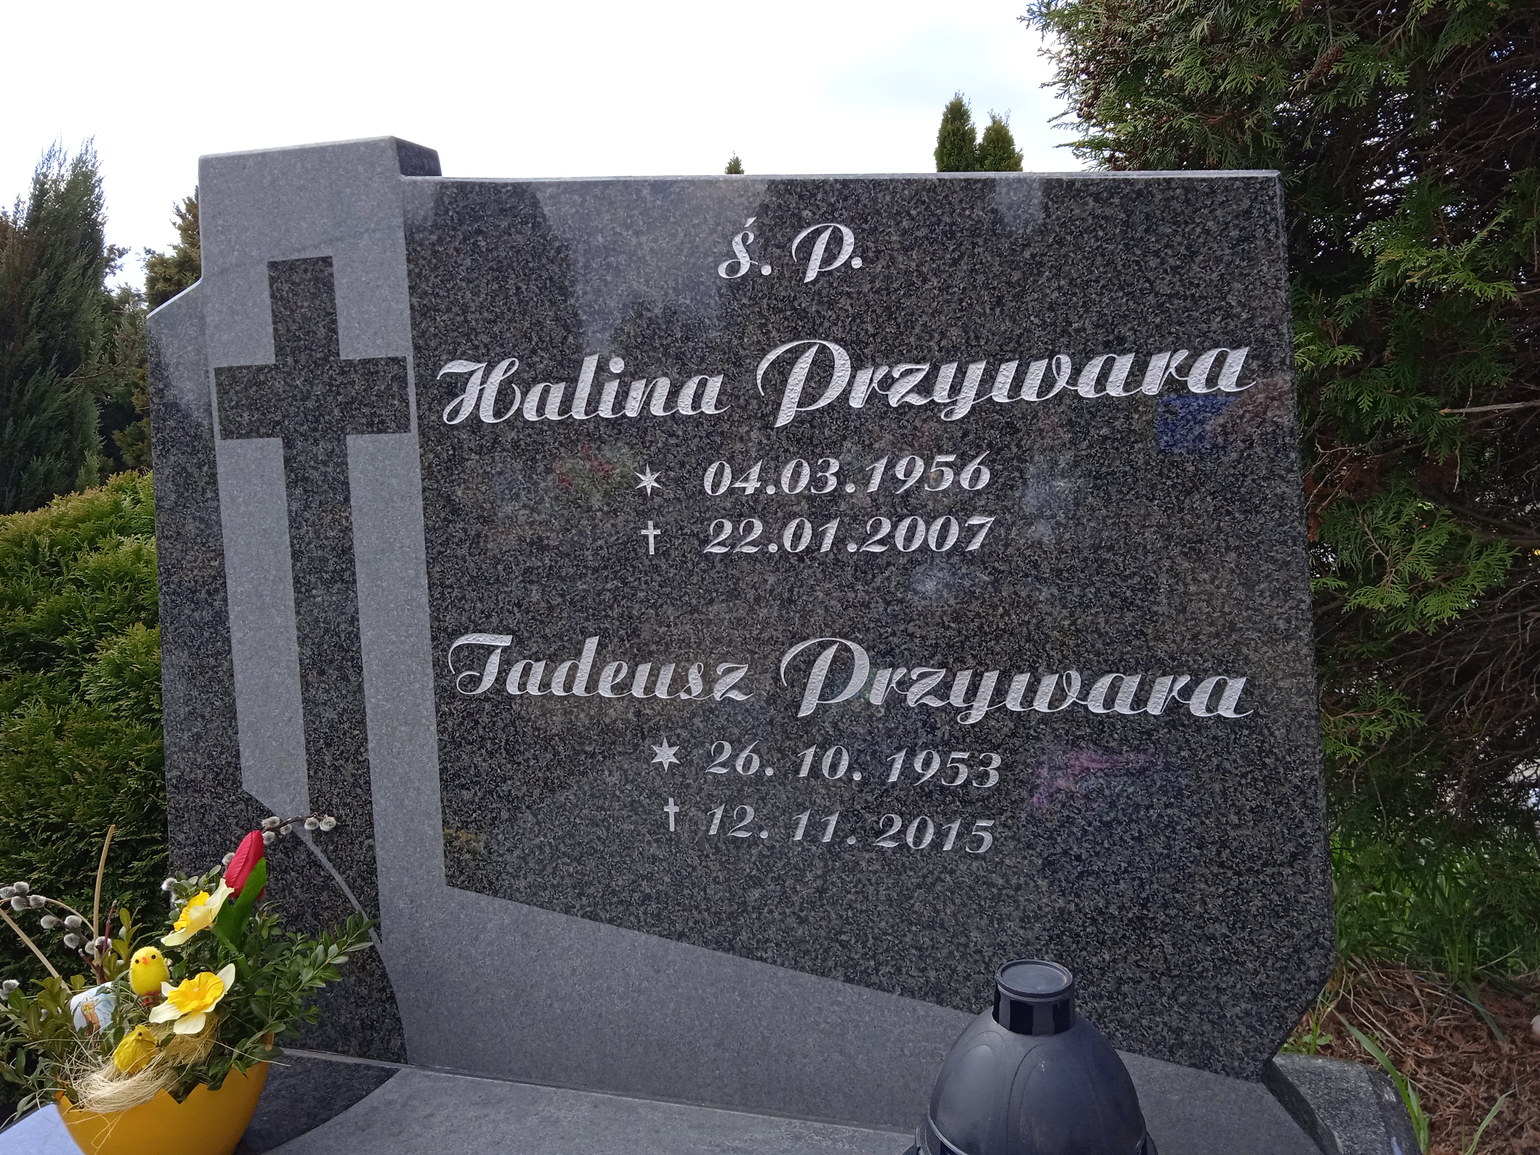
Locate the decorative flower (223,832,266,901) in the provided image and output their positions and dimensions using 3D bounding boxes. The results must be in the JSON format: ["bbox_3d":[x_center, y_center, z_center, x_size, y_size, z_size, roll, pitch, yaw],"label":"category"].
[{"bbox_3d":[-0.400,0.220,0.950,0.028,0.055,0.028,25,-12,-16],"label":"decorative flower"}]

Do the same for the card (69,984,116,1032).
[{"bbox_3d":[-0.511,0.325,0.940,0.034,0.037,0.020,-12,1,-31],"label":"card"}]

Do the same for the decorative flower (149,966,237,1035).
[{"bbox_3d":[-0.425,0.311,0.920,0.067,0.027,0.067,-1,29,10],"label":"decorative flower"}]

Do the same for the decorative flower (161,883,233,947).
[{"bbox_3d":[-0.429,0.252,0.935,0.064,0.027,0.064,-45,-9,22],"label":"decorative flower"}]

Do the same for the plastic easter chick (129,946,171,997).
[{"bbox_3d":[-0.468,0.298,0.940,0.028,0.038,0.029,-4,8,-17],"label":"plastic easter chick"}]

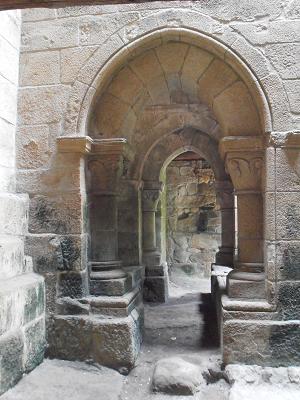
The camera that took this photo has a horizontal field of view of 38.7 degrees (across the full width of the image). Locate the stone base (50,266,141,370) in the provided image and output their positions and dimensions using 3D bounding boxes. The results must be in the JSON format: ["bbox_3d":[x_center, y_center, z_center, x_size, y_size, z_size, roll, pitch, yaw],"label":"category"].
[{"bbox_3d":[-0.559,1.281,4.861,0.890,0.965,0.920,0,-3,7],"label":"stone base"}]

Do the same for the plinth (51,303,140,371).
[{"bbox_3d":[-0.559,1.514,4.848,0.890,0.499,0.920,0,-3,7],"label":"plinth"}]

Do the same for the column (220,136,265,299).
[{"bbox_3d":[1.046,0.183,4.766,0.470,1.717,0.470,0,-3,7],"label":"column"}]

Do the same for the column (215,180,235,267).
[{"bbox_3d":[1.291,0.404,7.273,0.380,1.410,0.380,0,-3,7],"label":"column"}]

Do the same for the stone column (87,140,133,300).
[{"bbox_3d":[-0.463,0.198,4.965,0.470,1.714,0.470,0,-3,7],"label":"stone column"}]

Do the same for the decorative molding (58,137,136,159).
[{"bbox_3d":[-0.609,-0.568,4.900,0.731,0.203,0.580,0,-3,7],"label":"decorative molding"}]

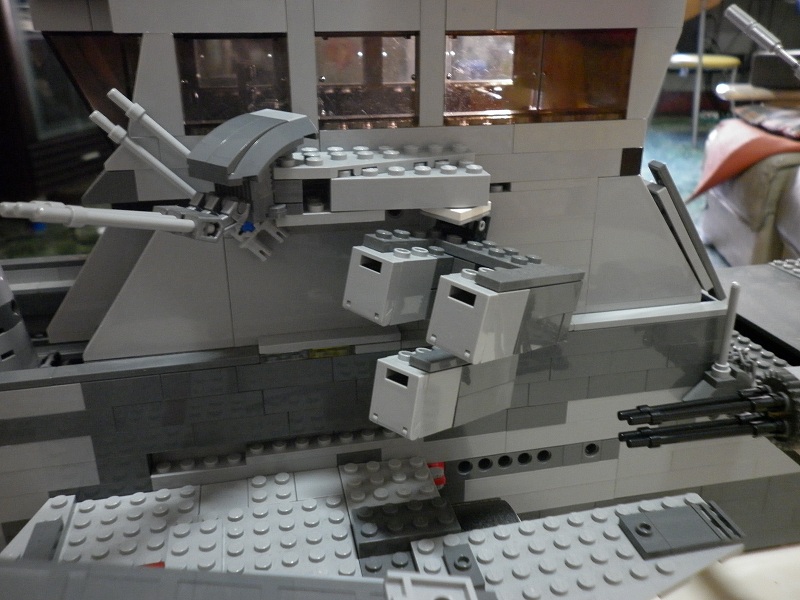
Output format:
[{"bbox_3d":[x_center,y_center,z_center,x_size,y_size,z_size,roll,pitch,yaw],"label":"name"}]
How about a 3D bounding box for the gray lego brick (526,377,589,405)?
[{"bbox_3d":[0.059,0.033,0.255,0.024,0.010,0.008,-5,21,-11],"label":"gray lego brick"}]

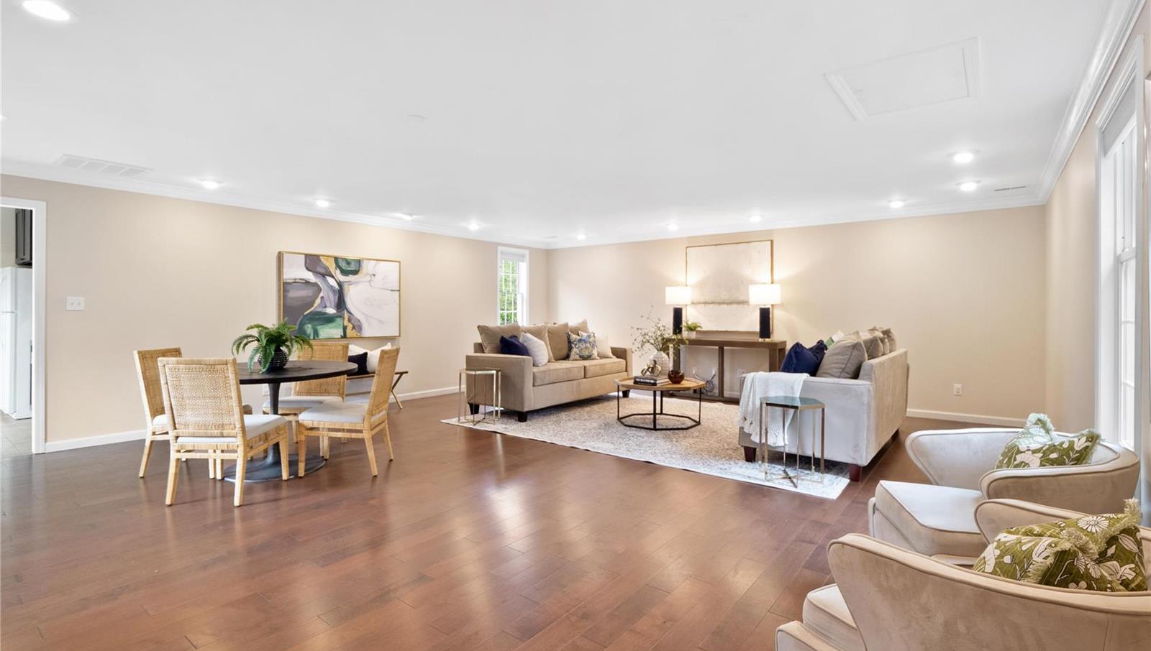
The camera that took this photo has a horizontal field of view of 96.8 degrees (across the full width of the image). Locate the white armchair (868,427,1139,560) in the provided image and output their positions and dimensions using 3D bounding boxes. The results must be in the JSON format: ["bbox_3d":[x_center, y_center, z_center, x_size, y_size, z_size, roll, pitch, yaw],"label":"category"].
[{"bbox_3d":[1.684,0.787,1.960,0.800,0.700,0.740,0,1,15],"label":"white armchair"}]

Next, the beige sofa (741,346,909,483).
[{"bbox_3d":[2.361,0.649,4.680,0.941,0.860,2.105,1,2,39],"label":"beige sofa"}]

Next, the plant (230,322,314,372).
[{"bbox_3d":[-2.312,0.147,3.901,0.627,0.380,0.587,0,1,0],"label":"plant"}]

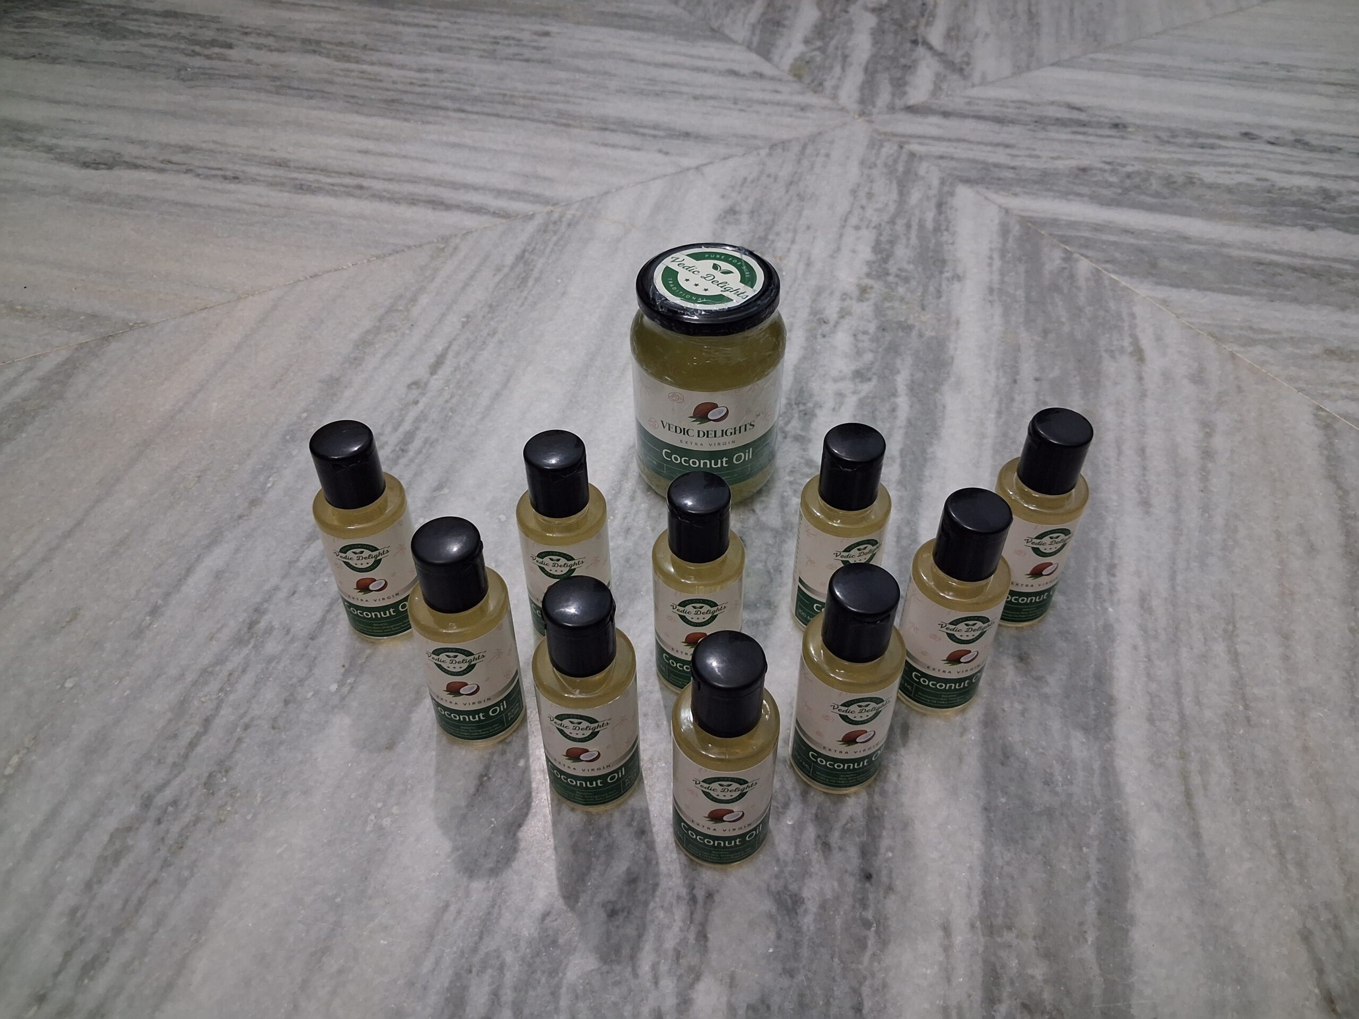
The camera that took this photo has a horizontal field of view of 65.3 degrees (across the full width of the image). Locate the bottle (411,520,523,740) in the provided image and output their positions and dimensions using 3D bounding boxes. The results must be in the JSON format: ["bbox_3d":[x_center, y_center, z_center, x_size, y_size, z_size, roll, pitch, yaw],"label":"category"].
[{"bbox_3d":[-0.098,0.055,0.482,0.043,0.120,0.043,1,43,1],"label":"bottle"}]

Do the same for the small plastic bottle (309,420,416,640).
[{"bbox_3d":[-0.156,0.011,0.529,0.043,0.120,0.043,-5,44,-5],"label":"small plastic bottle"}]

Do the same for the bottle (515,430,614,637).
[{"bbox_3d":[-0.056,0.015,0.524,0.043,0.120,0.043,4,44,5],"label":"bottle"}]

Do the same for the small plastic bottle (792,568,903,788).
[{"bbox_3d":[0.074,0.073,0.461,0.043,0.120,0.043,-5,43,-5],"label":"small plastic bottle"}]

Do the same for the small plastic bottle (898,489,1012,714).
[{"bbox_3d":[0.129,0.043,0.493,0.043,0.120,0.043,-1,43,0],"label":"small plastic bottle"}]

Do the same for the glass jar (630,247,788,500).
[{"bbox_3d":[0.016,-0.076,0.613,0.085,0.130,0.085,0,43,0],"label":"glass jar"}]

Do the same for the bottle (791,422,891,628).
[{"bbox_3d":[0.081,0.012,0.526,0.043,0.120,0.043,0,43,0],"label":"bottle"}]

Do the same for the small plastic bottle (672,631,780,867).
[{"bbox_3d":[0.019,0.098,0.435,0.043,0.120,0.043,1,43,1],"label":"small plastic bottle"}]

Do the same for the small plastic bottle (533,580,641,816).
[{"bbox_3d":[-0.040,0.079,0.456,0.043,0.120,0.043,0,43,0],"label":"small plastic bottle"}]

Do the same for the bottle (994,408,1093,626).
[{"bbox_3d":[0.179,0.005,0.533,0.043,0.120,0.043,-5,43,-5],"label":"bottle"}]

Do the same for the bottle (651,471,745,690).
[{"bbox_3d":[0.009,0.036,0.502,0.043,0.120,0.043,1,43,1],"label":"bottle"}]

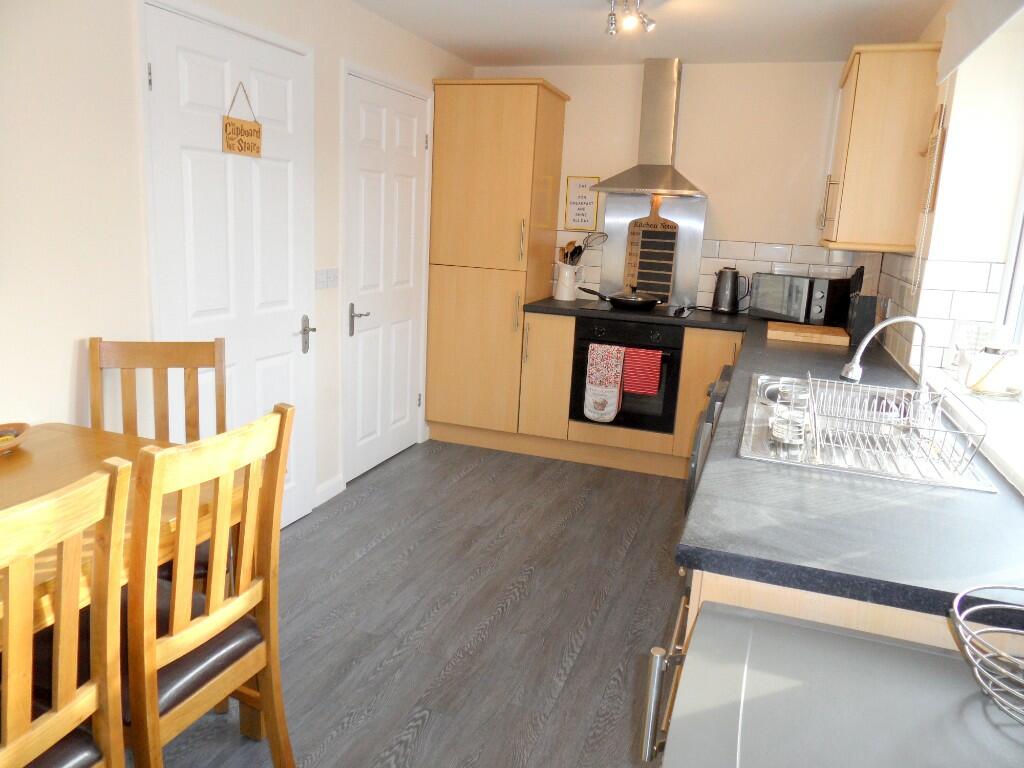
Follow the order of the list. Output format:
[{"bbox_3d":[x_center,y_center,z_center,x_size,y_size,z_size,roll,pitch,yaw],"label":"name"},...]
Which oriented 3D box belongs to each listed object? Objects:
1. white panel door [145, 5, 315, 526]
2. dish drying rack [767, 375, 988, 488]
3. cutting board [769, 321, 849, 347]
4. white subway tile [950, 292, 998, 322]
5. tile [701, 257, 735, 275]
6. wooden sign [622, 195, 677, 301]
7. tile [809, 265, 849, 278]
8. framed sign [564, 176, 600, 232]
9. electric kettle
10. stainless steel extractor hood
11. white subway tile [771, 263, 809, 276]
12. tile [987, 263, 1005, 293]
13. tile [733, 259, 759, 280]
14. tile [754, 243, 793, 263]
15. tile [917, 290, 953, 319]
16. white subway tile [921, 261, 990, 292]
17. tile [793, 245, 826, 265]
[{"bbox_3d":[-1.043,-0.295,2.752,0.045,1.975,0.762,9,14,24],"label":"white panel door"},{"bbox_3d":[0.862,0.091,1.672,0.360,0.115,0.450,7,14,19],"label":"dish drying rack"},{"bbox_3d":[1.337,-0.228,3.220,0.335,0.040,0.310,8,14,19],"label":"cutting board"},{"bbox_3d":[1.607,-0.267,2.474,0.135,0.100,0.010,8,14,19],"label":"white subway tile"},{"bbox_3d":[1.219,-0.692,4.192,0.195,0.100,0.010,8,14,19],"label":"tile"},{"bbox_3d":[0.842,-0.814,4.323,0.305,0.665,0.020,7,11,19],"label":"wooden sign"},{"bbox_3d":[1.794,-0.623,4.039,0.200,0.100,0.010,7,14,19],"label":"tile"},{"bbox_3d":[0.437,-1.119,4.414,0.207,0.323,0.020,7,13,19],"label":"framed sign"},{"bbox_3d":[1.284,-0.542,4.151,0.200,0.260,0.160,7,14,19],"label":"electric kettle"},{"bbox_3d":[0.798,-1.426,3.934,0.605,0.735,0.470,8,14,19],"label":"stainless steel extractor hood"},{"bbox_3d":[1.599,-0.647,4.087,0.202,0.102,0.010,7,13,19],"label":"white subway tile"},{"bbox_3d":[1.692,-0.370,2.480,0.048,0.100,0.010,7,14,19],"label":"tile"},{"bbox_3d":[1.410,-0.671,4.152,0.202,0.102,0.010,7,13,19],"label":"tile"},{"bbox_3d":[1.502,-0.752,4.074,0.200,0.100,0.010,8,14,19],"label":"tile"},{"bbox_3d":[1.499,-0.281,2.512,0.100,0.100,0.010,8,14,19],"label":"tile"},{"bbox_3d":[1.549,-0.372,2.473,0.195,0.100,0.010,8,14,19],"label":"white subway tile"},{"bbox_3d":[1.699,-0.735,4.033,0.202,0.102,0.010,7,13,19],"label":"tile"}]

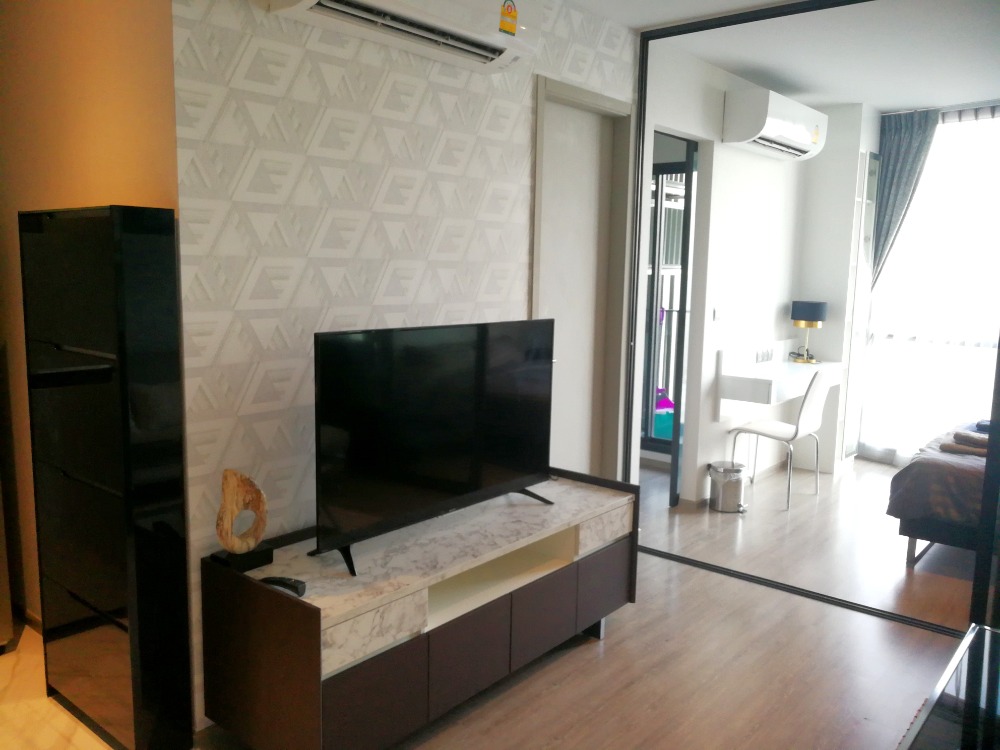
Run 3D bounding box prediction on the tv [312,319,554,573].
[{"bbox_3d":[-0.160,0.160,2.343,0.203,0.618,0.985,7,9,40],"label":"tv"}]

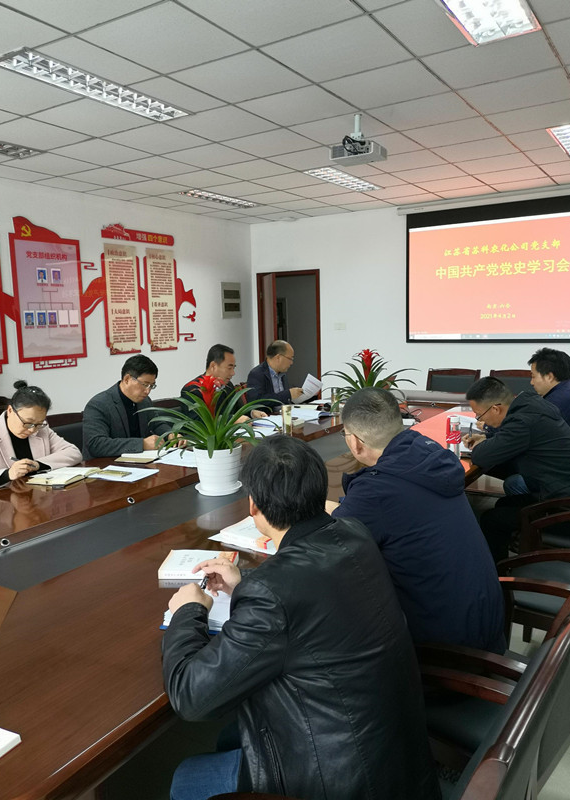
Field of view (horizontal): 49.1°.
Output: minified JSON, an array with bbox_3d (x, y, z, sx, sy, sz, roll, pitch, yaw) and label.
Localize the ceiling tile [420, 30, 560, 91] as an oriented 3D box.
[{"bbox_3d":[1.093,-1.782,3.275,0.600,0.020,0.600,3,9,32],"label":"ceiling tile"}]

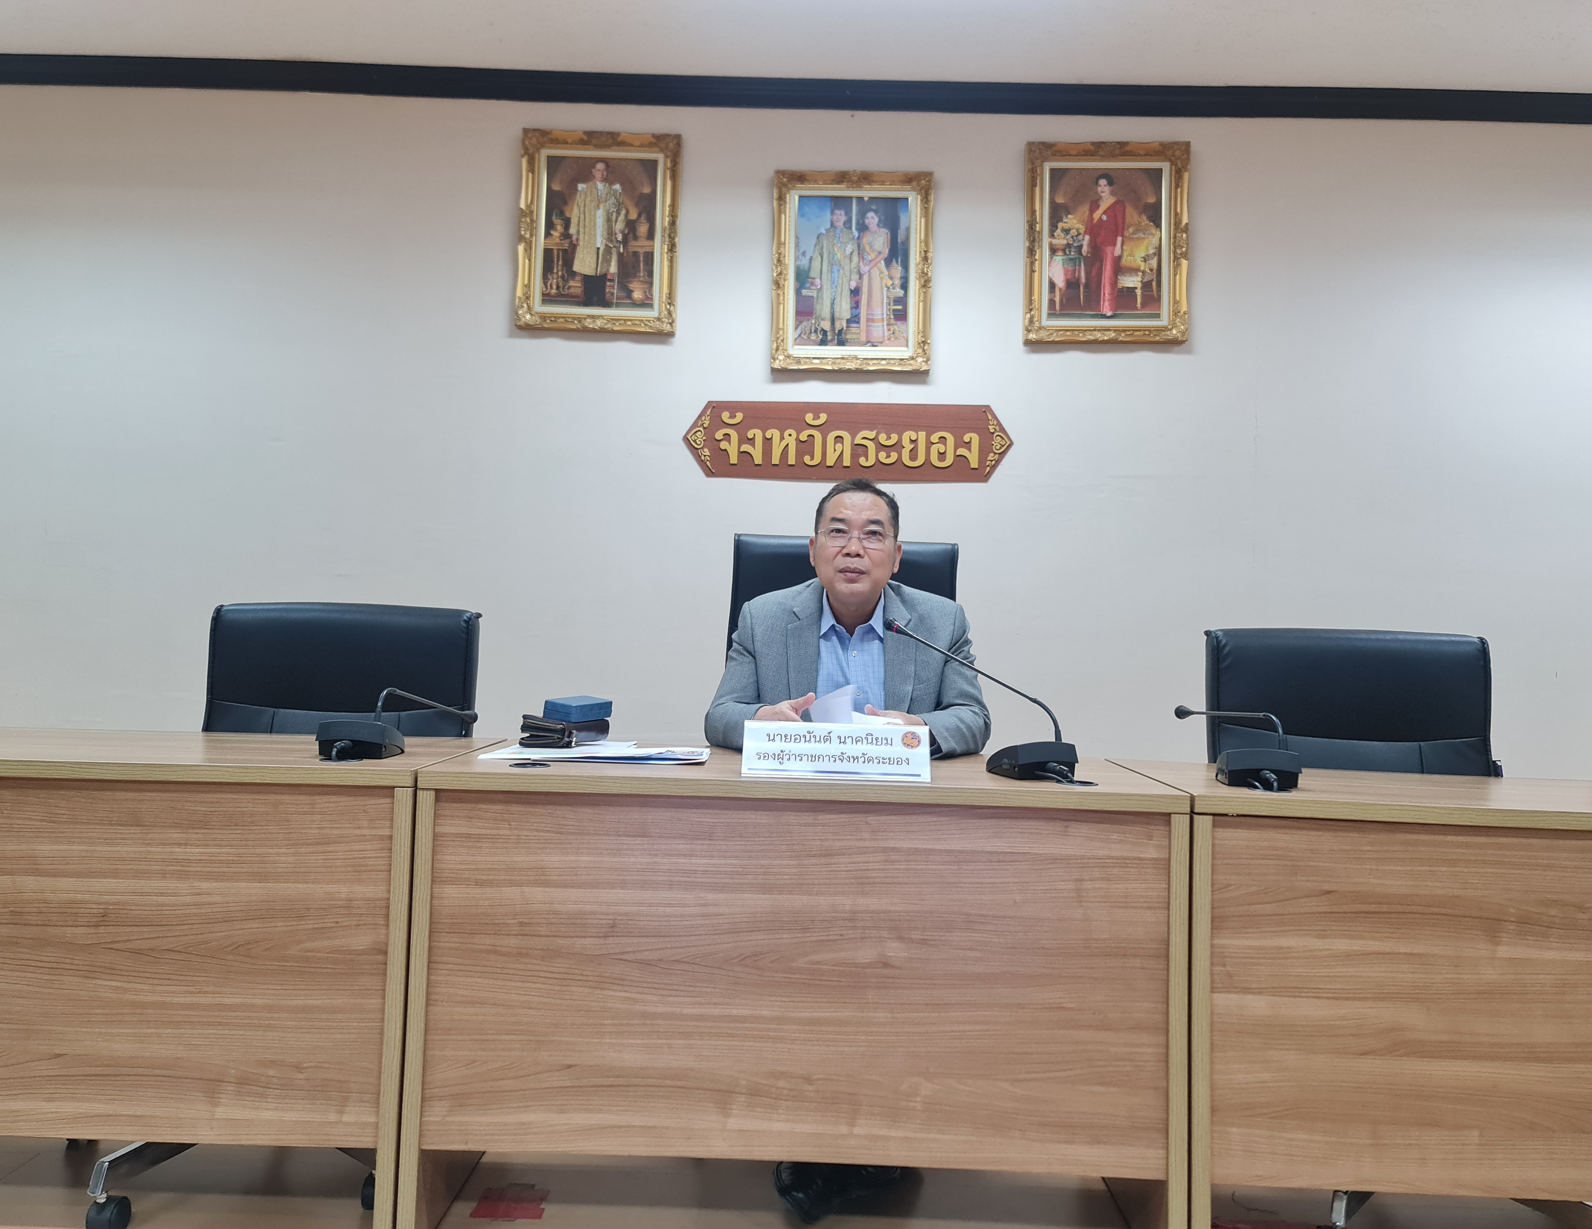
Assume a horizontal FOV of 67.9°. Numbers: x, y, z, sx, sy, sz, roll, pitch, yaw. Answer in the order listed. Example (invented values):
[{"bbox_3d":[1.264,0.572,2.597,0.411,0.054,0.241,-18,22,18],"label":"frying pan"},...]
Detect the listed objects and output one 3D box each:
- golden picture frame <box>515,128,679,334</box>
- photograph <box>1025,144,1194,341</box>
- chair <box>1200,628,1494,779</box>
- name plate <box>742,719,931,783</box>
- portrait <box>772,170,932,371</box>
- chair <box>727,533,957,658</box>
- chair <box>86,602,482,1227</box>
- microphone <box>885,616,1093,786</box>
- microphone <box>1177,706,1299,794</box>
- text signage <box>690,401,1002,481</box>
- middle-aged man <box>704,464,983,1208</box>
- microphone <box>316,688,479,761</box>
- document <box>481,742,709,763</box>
[{"bbox_3d":[-0.599,-1.153,3.571,0.480,0.603,0.050,2,-2,1],"label":"golden picture frame"},{"bbox_3d":[0.919,-1.089,3.475,0.468,0.582,0.055,2,2,1],"label":"photograph"},{"bbox_3d":[1.128,0.538,2.196,0.650,1.026,0.690,2,-1,4],"label":"chair"},{"bbox_3d":[0.066,0.220,1.917,0.302,0.087,0.085,2,-1,0],"label":"name plate"},{"bbox_3d":[0.169,-1.030,3.554,0.480,0.603,0.050,2,-2,1],"label":"portrait"},{"bbox_3d":[0.099,0.433,2.546,0.660,1.200,0.720,2,-2,1],"label":"chair"},{"bbox_3d":[-0.976,0.490,2.212,0.660,1.000,0.720,2,-2,1],"label":"chair"},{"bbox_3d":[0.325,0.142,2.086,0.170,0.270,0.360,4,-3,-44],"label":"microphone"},{"bbox_3d":[0.778,0.229,2.132,0.122,0.120,0.355,2,-1,-3],"label":"microphone"},{"bbox_3d":[0.155,-0.507,3.493,0.970,0.227,0.030,2,-1,1],"label":"text signage"},{"bbox_3d":[0.091,0.372,2.348,0.580,1.310,0.720,2,-2,1],"label":"middle-aged man"},{"bbox_3d":[-0.715,0.187,2.163,0.160,0.118,0.350,2,-1,6],"label":"microphone"},{"bbox_3d":[-0.351,0.250,2.169,0.380,0.015,0.300,2,-2,1],"label":"document"}]

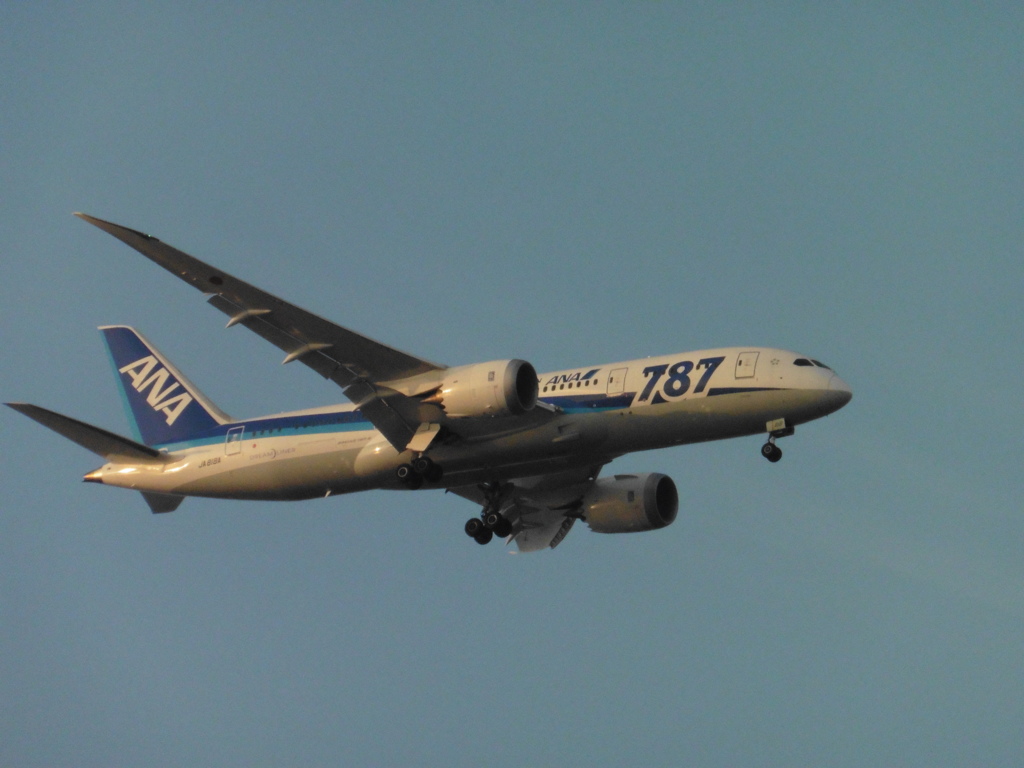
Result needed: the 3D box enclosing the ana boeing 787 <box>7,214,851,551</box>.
[{"bbox_3d":[-3.410,0.256,669.752,56.700,17.100,60.100,-9,-26,26],"label":"ana boeing 787"}]

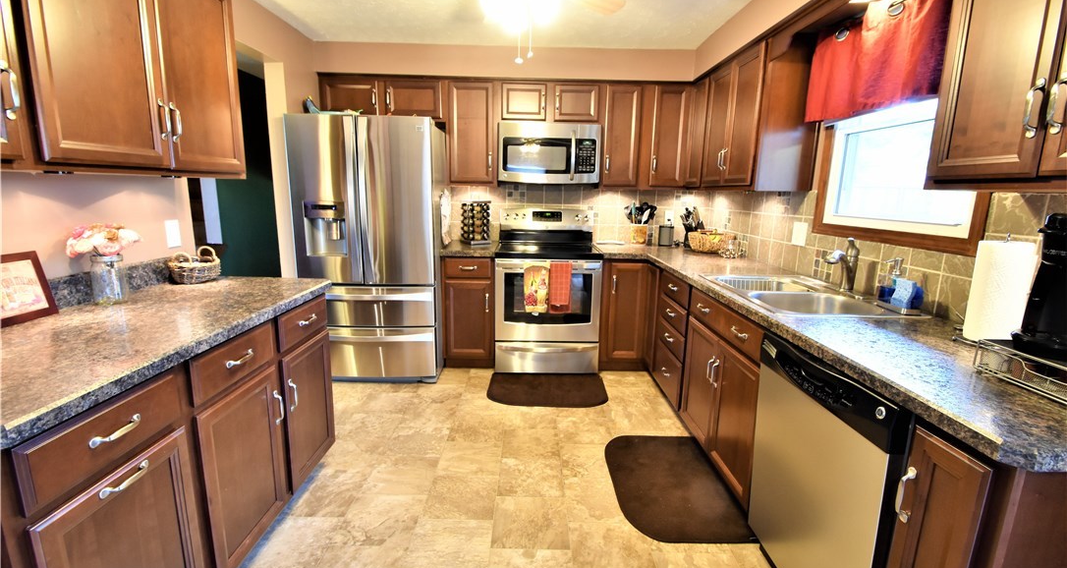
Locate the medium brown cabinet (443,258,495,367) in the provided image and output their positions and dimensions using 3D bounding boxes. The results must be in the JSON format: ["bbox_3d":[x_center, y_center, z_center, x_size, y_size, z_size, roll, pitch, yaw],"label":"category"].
[{"bbox_3d":[-0.469,0.178,3.501,0.370,0.860,0.600,1,11,-1],"label":"medium brown cabinet"}]

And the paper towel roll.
[{"bbox_3d":[1.385,0.013,1.323,0.125,0.280,0.125,1,11,0],"label":"paper towel roll"}]

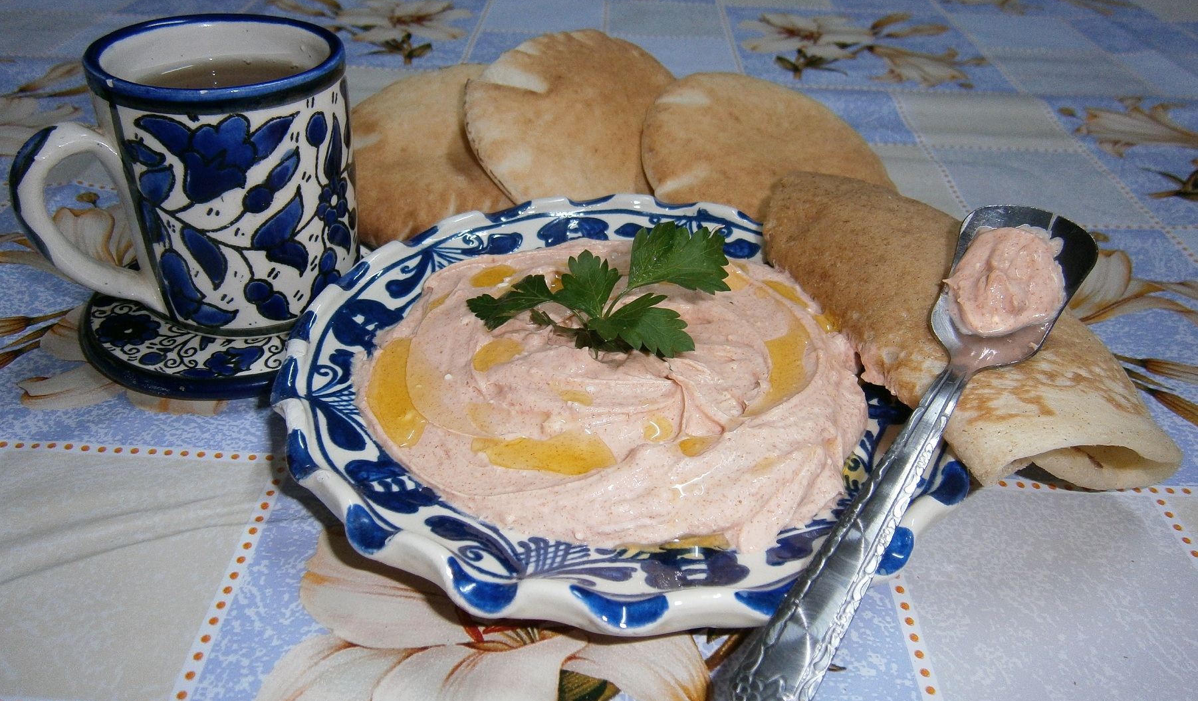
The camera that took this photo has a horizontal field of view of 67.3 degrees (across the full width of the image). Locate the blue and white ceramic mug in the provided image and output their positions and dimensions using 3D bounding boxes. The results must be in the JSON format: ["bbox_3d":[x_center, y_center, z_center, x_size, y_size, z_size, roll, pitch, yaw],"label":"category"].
[{"bbox_3d":[-0.144,-0.059,0.328,0.113,0.094,0.084,-23,43,-30],"label":"blue and white ceramic mug"}]

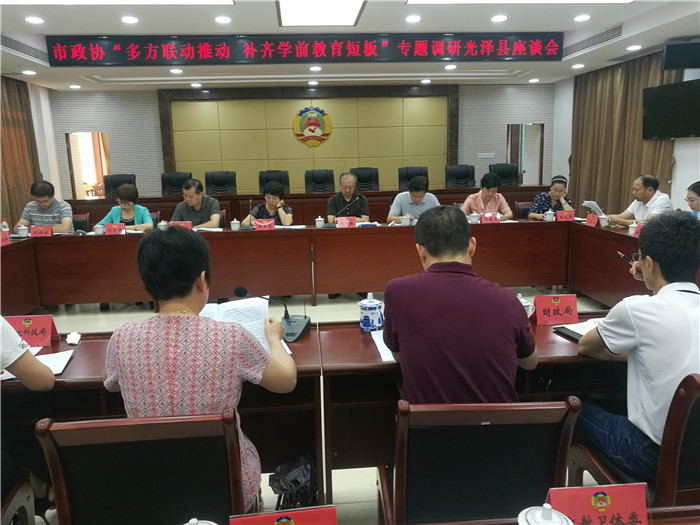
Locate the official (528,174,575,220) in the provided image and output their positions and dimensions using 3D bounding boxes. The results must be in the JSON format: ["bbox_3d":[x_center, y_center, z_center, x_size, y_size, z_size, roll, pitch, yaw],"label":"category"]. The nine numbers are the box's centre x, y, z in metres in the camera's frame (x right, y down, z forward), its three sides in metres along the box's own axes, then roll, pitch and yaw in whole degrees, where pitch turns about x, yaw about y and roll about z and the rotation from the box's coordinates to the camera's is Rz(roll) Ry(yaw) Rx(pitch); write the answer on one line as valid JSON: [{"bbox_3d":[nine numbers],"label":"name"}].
[{"bbox_3d":[2.083,-0.303,5.630,0.490,1.190,0.720,-2,10,-1],"label":"official"}]

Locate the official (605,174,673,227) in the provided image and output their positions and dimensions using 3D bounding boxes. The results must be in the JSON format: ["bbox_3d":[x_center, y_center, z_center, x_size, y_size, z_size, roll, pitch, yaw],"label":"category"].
[{"bbox_3d":[2.651,-0.201,5.009,0.750,1.200,0.500,-3,11,-10],"label":"official"}]

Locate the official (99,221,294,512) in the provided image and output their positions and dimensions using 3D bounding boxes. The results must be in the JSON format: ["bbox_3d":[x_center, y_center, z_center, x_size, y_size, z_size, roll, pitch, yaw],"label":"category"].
[{"bbox_3d":[-0.439,0.480,1.644,0.540,1.200,0.720,-2,10,-1],"label":"official"}]

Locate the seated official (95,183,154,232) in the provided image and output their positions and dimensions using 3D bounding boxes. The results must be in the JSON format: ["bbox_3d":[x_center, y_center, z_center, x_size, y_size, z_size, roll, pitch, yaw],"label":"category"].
[{"bbox_3d":[-2.185,-0.159,5.329,0.530,1.200,0.720,-2,10,-4],"label":"seated official"}]

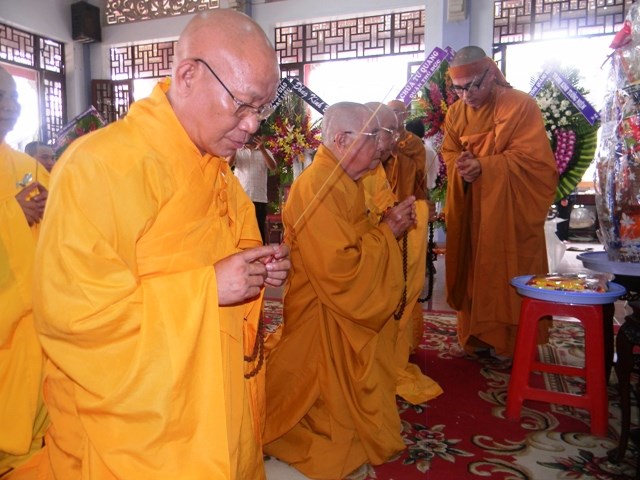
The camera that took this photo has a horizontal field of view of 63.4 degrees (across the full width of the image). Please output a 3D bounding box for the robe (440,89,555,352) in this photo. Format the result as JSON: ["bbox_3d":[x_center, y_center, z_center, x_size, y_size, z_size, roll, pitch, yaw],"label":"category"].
[{"bbox_3d":[0.969,-0.108,2.695,0.500,1.380,0.600,-6,8,-43],"label":"robe"}]

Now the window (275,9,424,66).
[{"bbox_3d":[0.453,-2.914,7.450,2.280,0.620,0.080,2,7,20],"label":"window"}]

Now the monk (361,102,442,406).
[{"bbox_3d":[0.201,0.061,2.119,0.720,1.200,0.580,1,6,18],"label":"monk"}]

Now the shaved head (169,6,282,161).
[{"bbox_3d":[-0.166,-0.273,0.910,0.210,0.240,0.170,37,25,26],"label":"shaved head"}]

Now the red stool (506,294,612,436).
[{"bbox_3d":[0.929,0.438,2.003,0.340,0.462,0.340,2,7,25],"label":"red stool"}]

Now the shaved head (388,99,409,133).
[{"bbox_3d":[0.368,-0.618,2.700,0.200,0.230,0.165,18,15,32],"label":"shaved head"}]

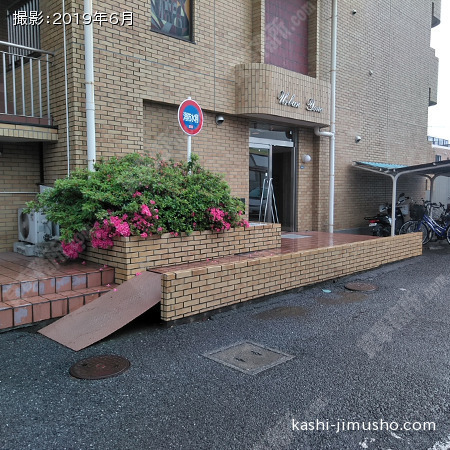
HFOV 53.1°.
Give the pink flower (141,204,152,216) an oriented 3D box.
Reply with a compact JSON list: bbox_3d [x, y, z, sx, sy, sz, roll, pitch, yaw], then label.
[{"bbox_3d":[-1.054,-0.195,6.050,0.160,0.160,0.130,-1,5,-10],"label":"pink flower"}]

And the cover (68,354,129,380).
[{"bbox_3d":[-1.048,1.189,3.784,0.500,0.030,0.500,0,4,0],"label":"cover"}]

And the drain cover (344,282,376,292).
[{"bbox_3d":[2.067,0.939,6.847,0.500,0.035,0.500,0,4,0],"label":"drain cover"}]

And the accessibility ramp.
[{"bbox_3d":[-1.200,0.872,4.990,0.880,0.450,1.500,4,6,45],"label":"accessibility ramp"}]

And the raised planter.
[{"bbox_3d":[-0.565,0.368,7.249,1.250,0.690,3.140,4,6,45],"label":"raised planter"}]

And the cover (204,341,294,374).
[{"bbox_3d":[0.217,1.179,4.018,0.600,0.030,0.550,4,6,45],"label":"cover"}]

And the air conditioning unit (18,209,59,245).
[{"bbox_3d":[-3.029,0.014,7.262,0.300,0.560,0.750,-5,6,-45],"label":"air conditioning unit"}]

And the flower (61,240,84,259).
[{"bbox_3d":[-2.081,0.334,6.150,0.320,0.240,0.250,-2,5,-19],"label":"flower"}]

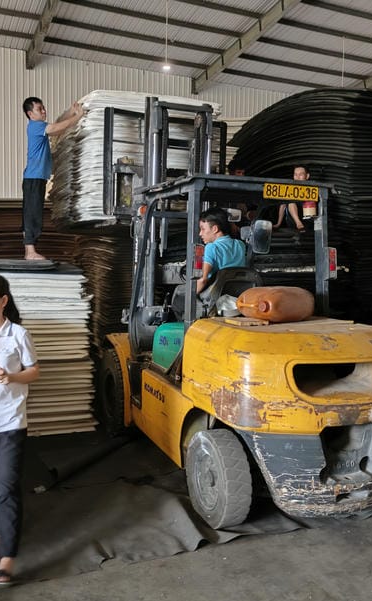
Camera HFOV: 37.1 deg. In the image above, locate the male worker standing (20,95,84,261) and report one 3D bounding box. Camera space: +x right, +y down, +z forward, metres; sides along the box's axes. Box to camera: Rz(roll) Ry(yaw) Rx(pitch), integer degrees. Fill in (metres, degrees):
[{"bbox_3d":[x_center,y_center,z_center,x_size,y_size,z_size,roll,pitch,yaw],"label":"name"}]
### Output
[{"bbox_3d":[-1.393,-1.264,5.750,0.660,1.680,0.460,0,2,-18],"label":"male worker standing"}]

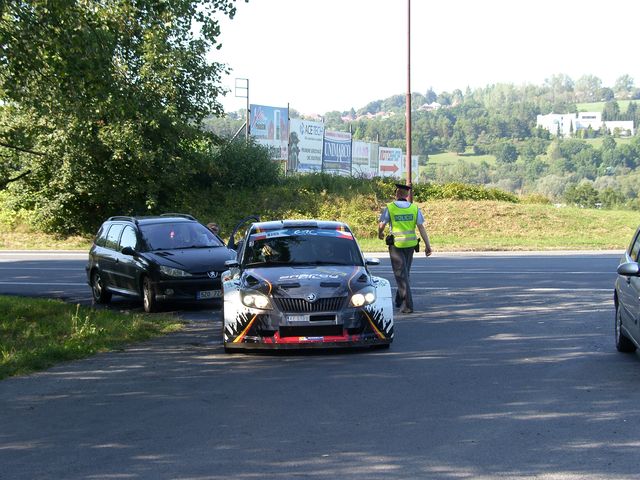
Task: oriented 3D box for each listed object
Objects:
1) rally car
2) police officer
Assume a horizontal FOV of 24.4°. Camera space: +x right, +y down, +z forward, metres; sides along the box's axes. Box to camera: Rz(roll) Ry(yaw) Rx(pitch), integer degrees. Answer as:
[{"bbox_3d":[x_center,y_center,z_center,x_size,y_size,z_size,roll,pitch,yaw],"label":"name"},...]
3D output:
[{"bbox_3d":[-0.237,0.468,17.280,1.820,1.420,4.030,-1,2,-4],"label":"rally car"},{"bbox_3d":[1.237,0.120,21.400,0.740,1.850,0.600,0,2,0],"label":"police officer"}]

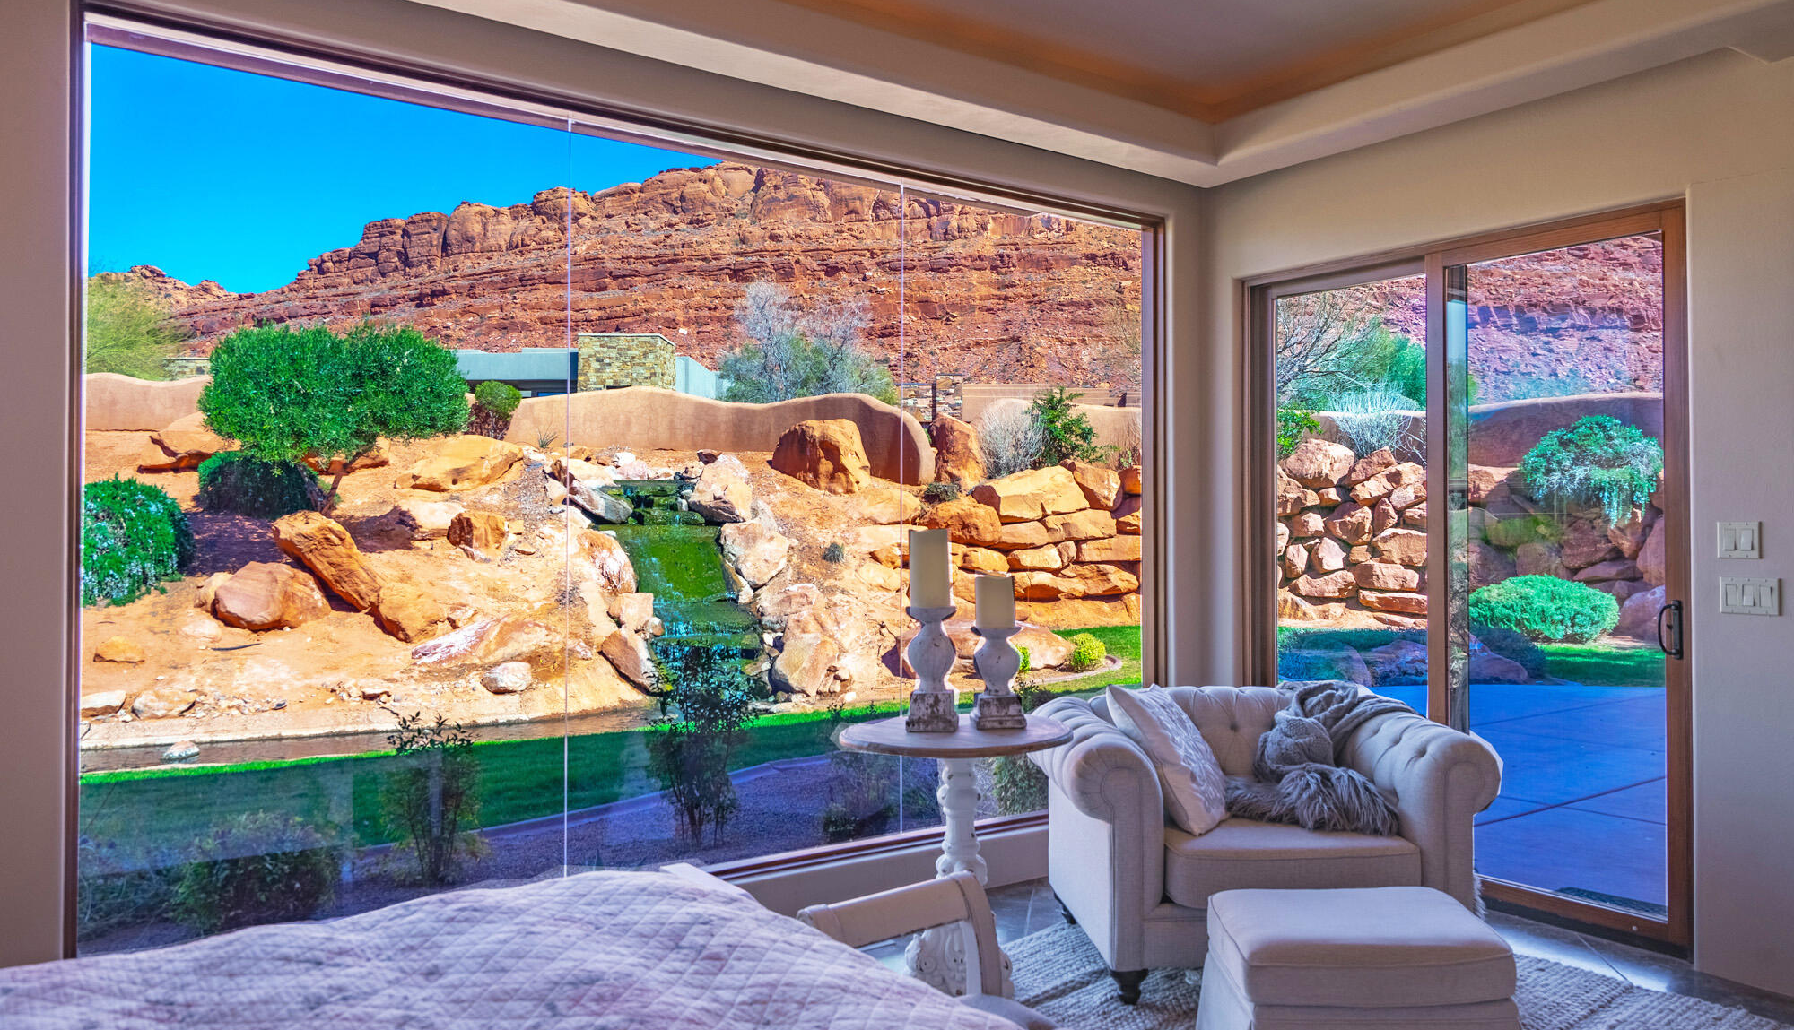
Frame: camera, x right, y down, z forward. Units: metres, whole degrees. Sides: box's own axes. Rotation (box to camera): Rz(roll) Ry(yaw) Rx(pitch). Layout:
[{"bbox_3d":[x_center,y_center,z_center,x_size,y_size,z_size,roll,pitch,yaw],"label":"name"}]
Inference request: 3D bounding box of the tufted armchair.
[{"bbox_3d":[1.115,1.022,3.870,1.250,0.820,0.920,0,-1,-2],"label":"tufted armchair"}]

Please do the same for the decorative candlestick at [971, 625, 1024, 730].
[{"bbox_3d":[0.300,0.483,3.560,0.150,0.290,0.150,0,-1,-6],"label":"decorative candlestick"}]

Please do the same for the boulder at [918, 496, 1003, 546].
[{"bbox_3d":[0.949,0.072,17.600,1.250,0.720,0.900,0,-1,0],"label":"boulder"}]

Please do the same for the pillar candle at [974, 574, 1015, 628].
[{"bbox_3d":[0.292,0.261,3.560,0.115,0.158,0.115,0,-1,-6],"label":"pillar candle"}]

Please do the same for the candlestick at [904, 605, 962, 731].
[{"bbox_3d":[0.101,0.452,3.510,0.155,0.352,0.155,0,-1,-6],"label":"candlestick"}]

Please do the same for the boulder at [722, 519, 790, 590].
[{"bbox_3d":[-1.574,0.437,13.300,0.790,0.720,0.700,0,-1,0],"label":"boulder"}]

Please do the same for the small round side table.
[{"bbox_3d":[0.171,1.027,3.470,0.675,0.800,0.675,0,-1,0],"label":"small round side table"}]

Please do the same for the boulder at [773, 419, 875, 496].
[{"bbox_3d":[-1.147,-0.880,18.300,1.550,1.150,1.200,0,-1,0],"label":"boulder"}]

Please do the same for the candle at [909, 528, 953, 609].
[{"bbox_3d":[0.095,0.161,3.510,0.117,0.232,0.117,0,-1,-6],"label":"candle"}]

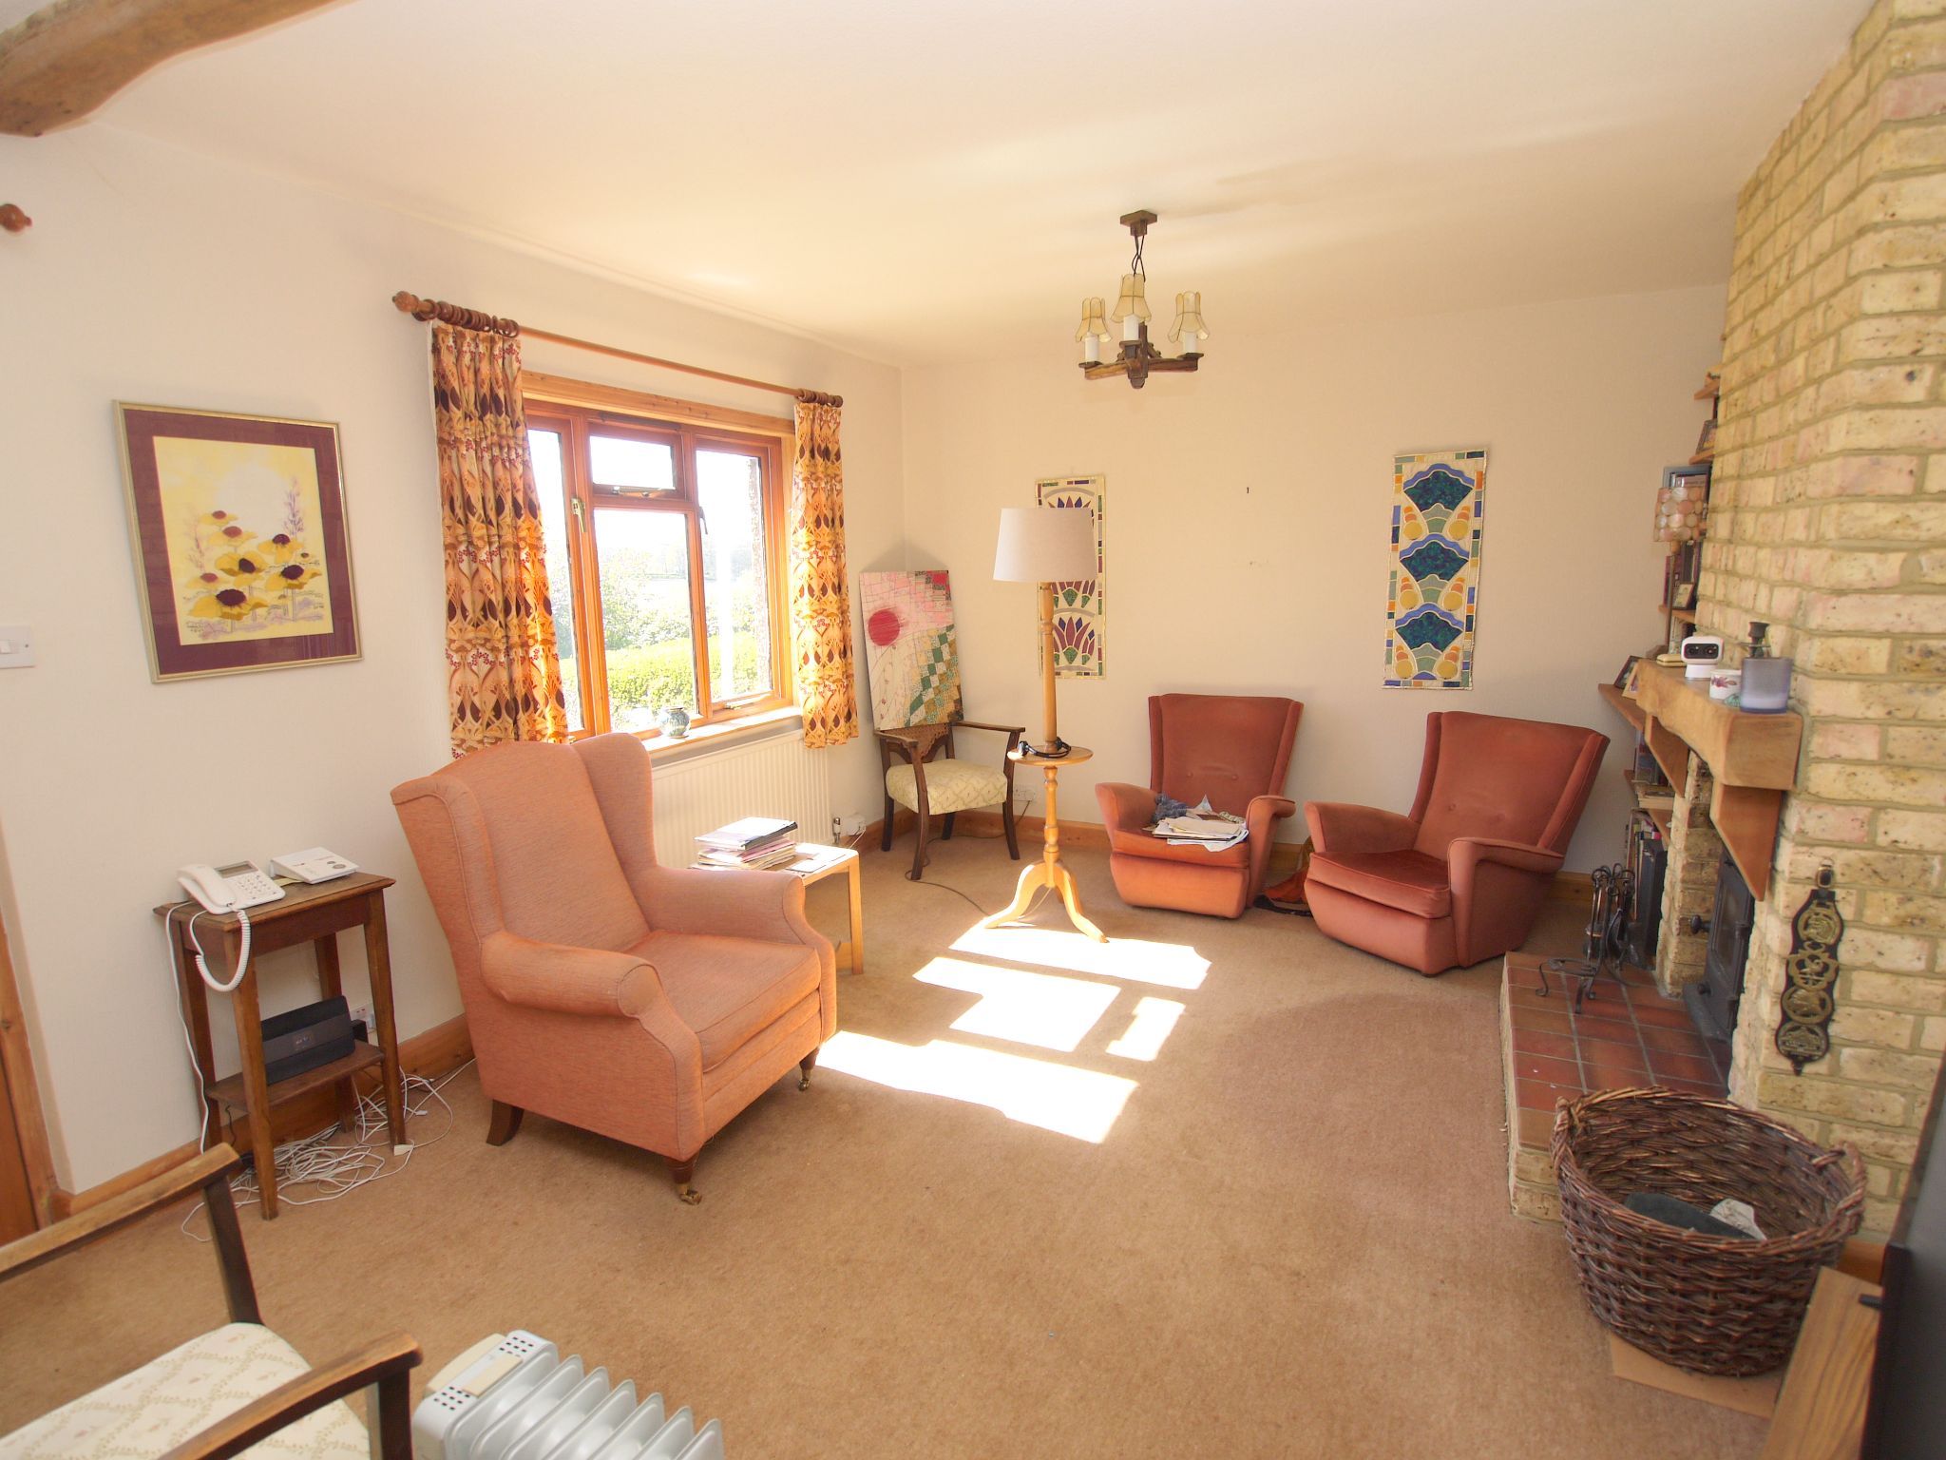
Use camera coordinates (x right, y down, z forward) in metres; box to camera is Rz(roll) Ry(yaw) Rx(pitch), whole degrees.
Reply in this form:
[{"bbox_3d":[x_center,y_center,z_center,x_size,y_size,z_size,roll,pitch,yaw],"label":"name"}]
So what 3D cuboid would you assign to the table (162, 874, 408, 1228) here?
[{"bbox_3d":[-1.606,0.718,2.379,0.255,0.705,0.340,4,11,26],"label":"table"}]

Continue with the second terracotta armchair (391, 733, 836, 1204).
[{"bbox_3d":[-0.919,0.552,2.708,0.930,0.990,0.750,3,11,21],"label":"second terracotta armchair"}]

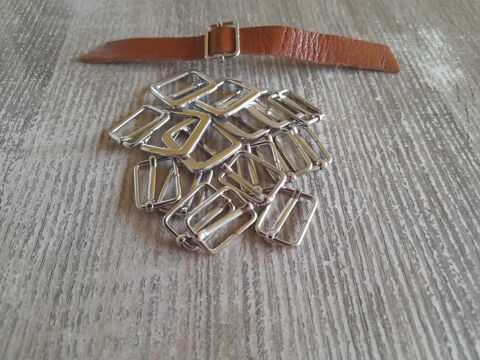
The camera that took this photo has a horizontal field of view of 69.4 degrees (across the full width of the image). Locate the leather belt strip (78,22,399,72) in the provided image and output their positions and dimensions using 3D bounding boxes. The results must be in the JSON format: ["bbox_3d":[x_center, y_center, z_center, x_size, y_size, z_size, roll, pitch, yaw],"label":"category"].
[{"bbox_3d":[-0.002,-0.097,0.247,0.225,0.018,0.032,2,55,2],"label":"leather belt strip"}]

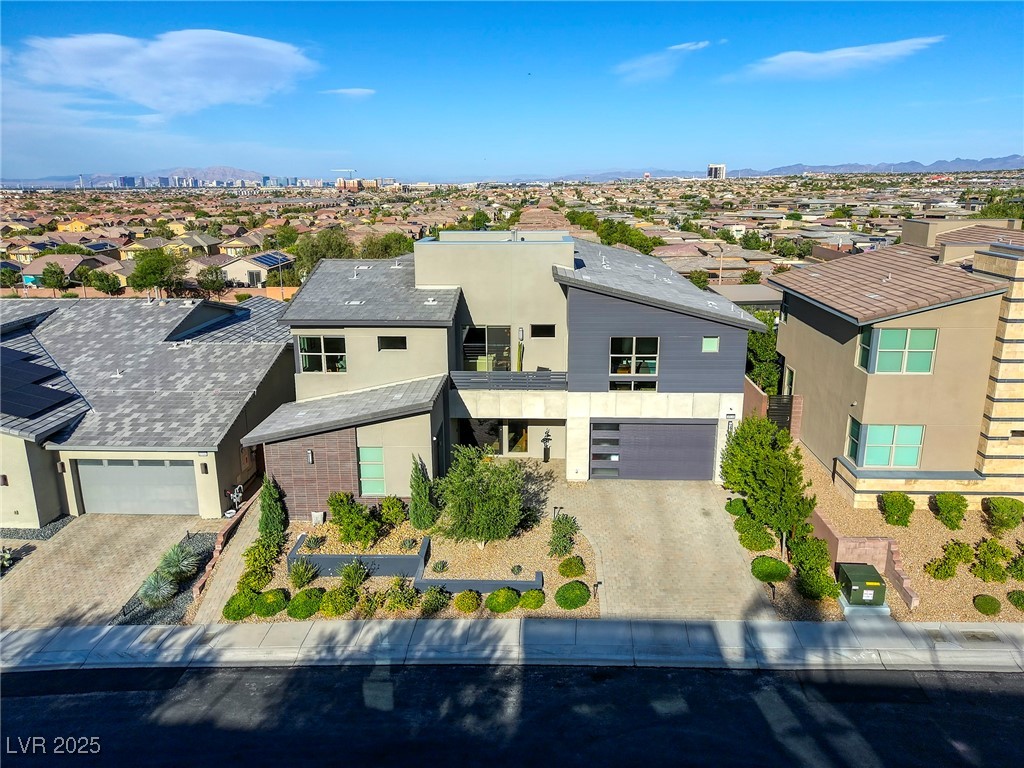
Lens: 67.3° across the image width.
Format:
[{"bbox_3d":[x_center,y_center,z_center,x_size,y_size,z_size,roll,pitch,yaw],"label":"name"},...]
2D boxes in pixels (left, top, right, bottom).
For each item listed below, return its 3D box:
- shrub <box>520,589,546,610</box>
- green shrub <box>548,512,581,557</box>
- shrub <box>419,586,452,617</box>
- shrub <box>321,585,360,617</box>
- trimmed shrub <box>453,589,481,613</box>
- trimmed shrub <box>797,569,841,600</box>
[{"bbox_3d":[0.591,6.140,21.871,0.722,0.514,0.722,0,15,0],"label":"shrub"},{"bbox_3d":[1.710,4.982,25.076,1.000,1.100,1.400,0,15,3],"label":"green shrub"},{"bbox_3d":[-2.169,6.208,21.959,0.825,0.824,0.825,0,15,2],"label":"shrub"},{"bbox_3d":[-4.982,6.266,22.225,1.075,0.774,1.075,0,15,2],"label":"shrub"},{"bbox_3d":[-1.283,6.237,22.064,0.760,0.625,0.760,0,15,2],"label":"trimmed shrub"},{"bbox_3d":[8.912,5.828,22.378,1.195,0.784,1.195,0,15,2],"label":"trimmed shrub"}]

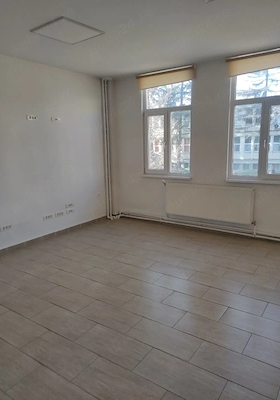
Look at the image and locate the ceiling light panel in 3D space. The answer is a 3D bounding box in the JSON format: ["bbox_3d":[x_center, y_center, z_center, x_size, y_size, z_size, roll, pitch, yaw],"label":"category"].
[{"bbox_3d":[-0.890,-2.051,3.547,0.605,0.035,0.605,6,13,34],"label":"ceiling light panel"}]

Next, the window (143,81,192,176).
[{"bbox_3d":[0.526,-1.399,5.718,1.140,1.800,0.120,6,13,34],"label":"window"}]

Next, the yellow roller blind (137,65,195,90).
[{"bbox_3d":[0.457,-2.291,5.438,1.270,0.265,0.075,6,13,34],"label":"yellow roller blind"}]

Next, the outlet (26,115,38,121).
[{"bbox_3d":[-1.820,-1.402,4.908,0.020,0.078,0.200,6,13,34],"label":"outlet"}]

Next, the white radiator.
[{"bbox_3d":[1.218,0.030,5.302,1.630,0.605,0.110,6,13,34],"label":"white radiator"}]

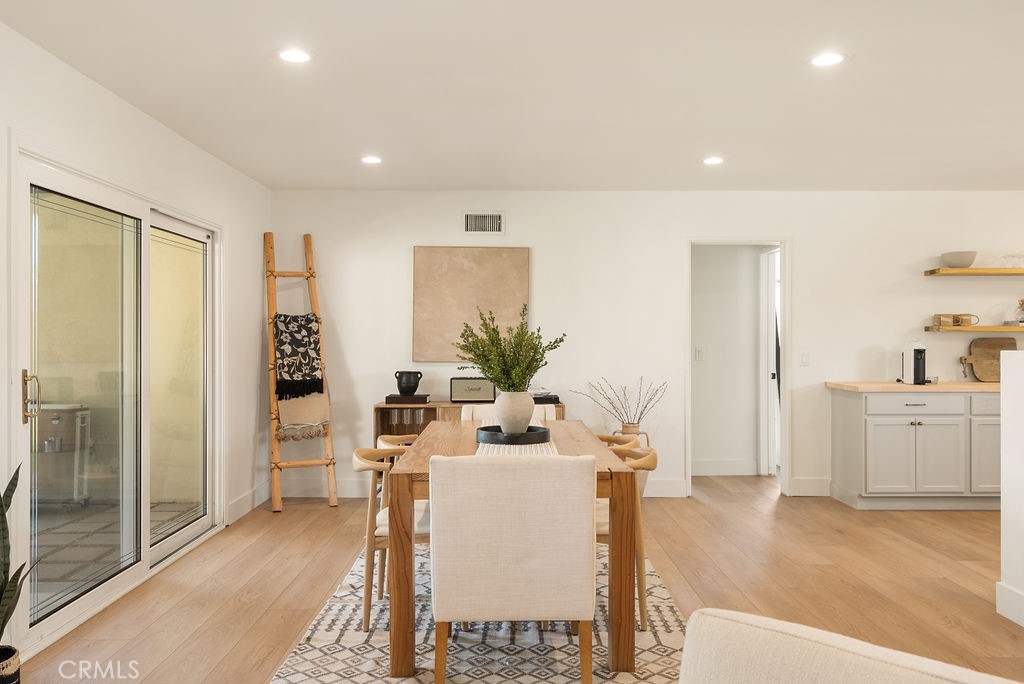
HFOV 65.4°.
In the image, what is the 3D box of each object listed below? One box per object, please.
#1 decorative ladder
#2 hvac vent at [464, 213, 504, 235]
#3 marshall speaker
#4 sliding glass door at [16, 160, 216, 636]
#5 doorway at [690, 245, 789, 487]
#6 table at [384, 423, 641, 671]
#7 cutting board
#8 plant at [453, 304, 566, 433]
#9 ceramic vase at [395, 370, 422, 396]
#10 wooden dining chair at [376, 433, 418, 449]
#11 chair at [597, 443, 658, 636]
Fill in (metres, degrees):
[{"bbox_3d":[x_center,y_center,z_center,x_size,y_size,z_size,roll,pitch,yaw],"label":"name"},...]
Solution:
[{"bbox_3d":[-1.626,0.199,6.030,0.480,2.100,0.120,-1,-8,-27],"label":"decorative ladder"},{"bbox_3d":[-0.221,-0.941,6.320,0.335,0.182,0.030,0,0,0],"label":"hvac vent"},{"bbox_3d":[-0.300,0.371,6.200,0.347,0.195,0.180,0,0,0],"label":"marshall speaker"},{"bbox_3d":[-1.950,0.242,4.140,0.130,2.000,2.170,0,0,-1],"label":"sliding glass door"},{"bbox_3d":[1.794,0.214,6.380,0.790,2.040,0.130,0,0,0],"label":"doorway"},{"bbox_3d":[-0.010,0.856,3.850,0.900,0.745,1.850,0,0,-1],"label":"table"},{"bbox_3d":[3.785,0.144,6.310,0.455,0.355,0.025,0,-9,1],"label":"cutting board"},{"bbox_3d":[-0.015,0.146,3.950,0.560,0.660,0.520,0,0,0],"label":"plant"},{"bbox_3d":[-0.803,0.320,6.170,0.210,0.192,0.175,0,0,0],"label":"ceramic vase"},{"bbox_3d":[-0.430,0.872,4.130,0.520,0.740,0.520,0,0,-1],"label":"wooden dining chair"},{"bbox_3d":[0.394,0.857,3.600,0.520,0.735,0.515,0,0,0],"label":"chair"}]

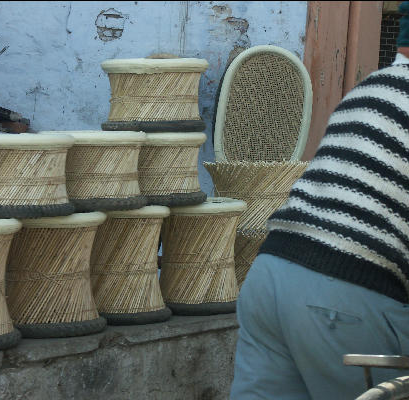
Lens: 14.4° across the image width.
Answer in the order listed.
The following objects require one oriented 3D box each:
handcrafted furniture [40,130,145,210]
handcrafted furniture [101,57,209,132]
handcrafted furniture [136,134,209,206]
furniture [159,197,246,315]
[{"bbox_3d":[-0.443,-0.117,6.250,0.438,0.290,0.438,0,4,0],"label":"handcrafted furniture"},{"bbox_3d":[-0.197,-0.417,6.450,0.430,0.288,0.430,0,4,0],"label":"handcrafted furniture"},{"bbox_3d":[-0.208,-0.134,6.520,0.435,0.287,0.435,0,4,0],"label":"handcrafted furniture"},{"bbox_3d":[-0.023,0.224,6.700,0.395,0.450,0.395,0,4,0],"label":"furniture"}]

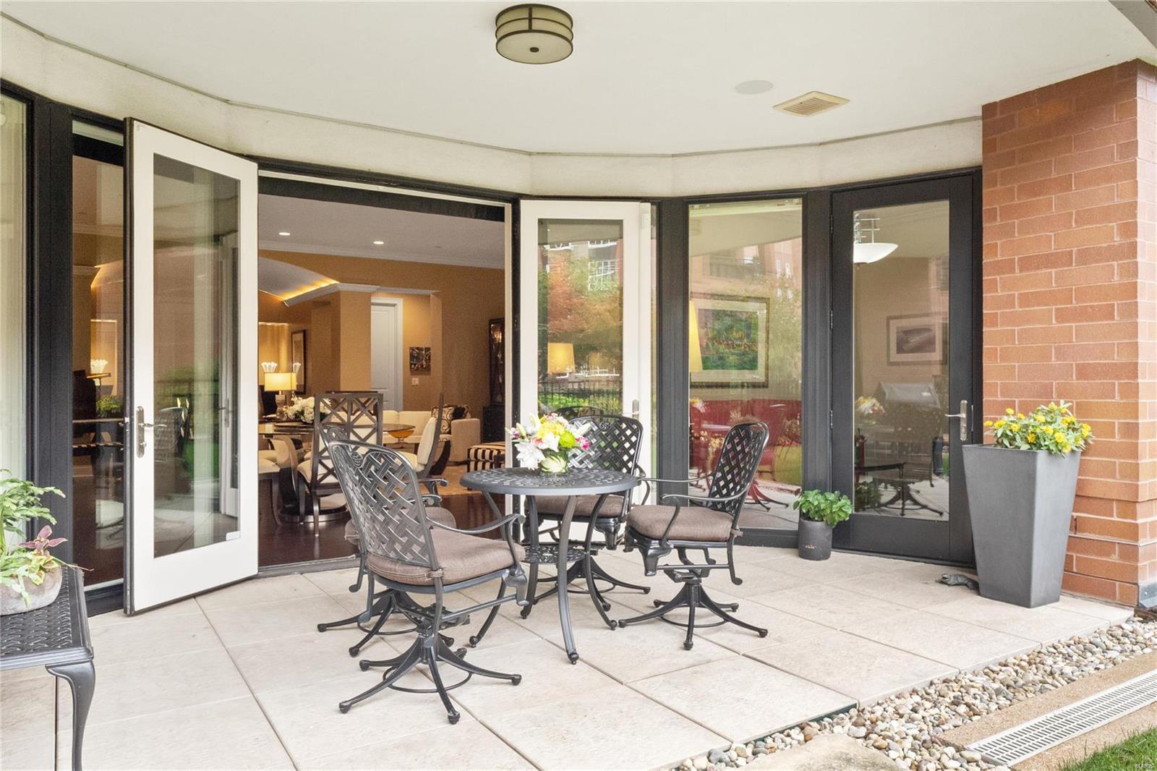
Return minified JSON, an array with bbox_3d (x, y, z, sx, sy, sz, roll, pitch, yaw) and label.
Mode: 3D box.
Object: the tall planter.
[{"bbox_3d":[2.335,0.725,4.415,0.410,0.800,0.410,0,0,-32],"label":"tall planter"}]

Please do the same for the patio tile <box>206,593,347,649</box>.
[{"bbox_3d":[-1.399,1.110,3.933,0.595,0.030,0.595,-1,2,-33],"label":"patio tile"}]

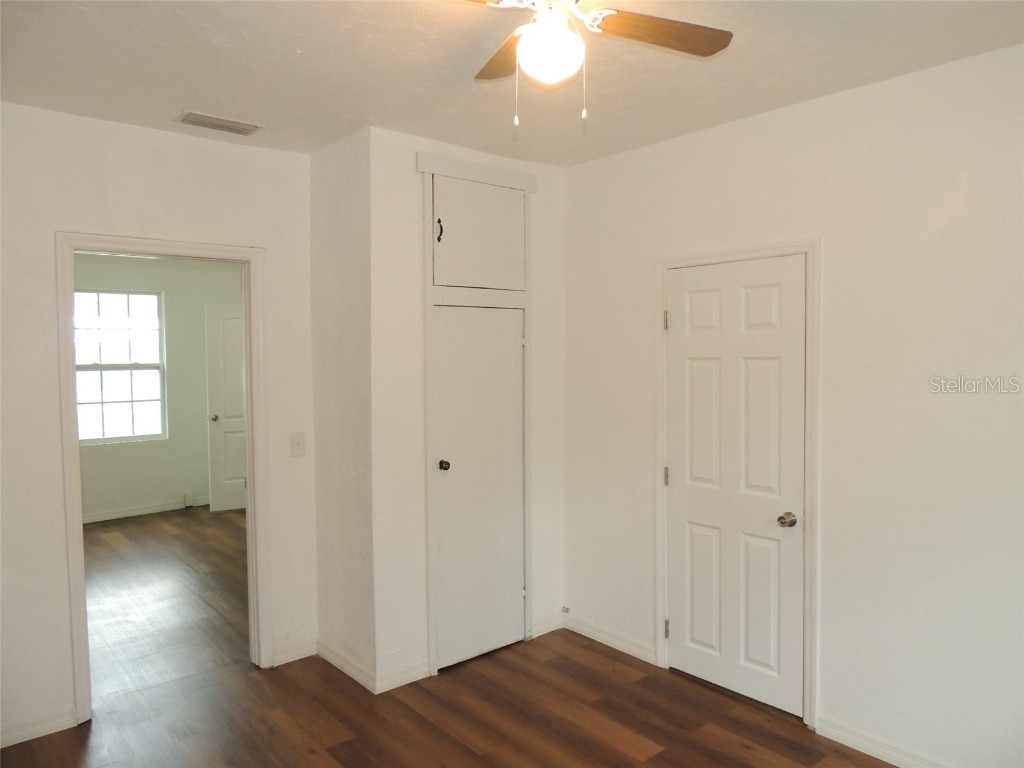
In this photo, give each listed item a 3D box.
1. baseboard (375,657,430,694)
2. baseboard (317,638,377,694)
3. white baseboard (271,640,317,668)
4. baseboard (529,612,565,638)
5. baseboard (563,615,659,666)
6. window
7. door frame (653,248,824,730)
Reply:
[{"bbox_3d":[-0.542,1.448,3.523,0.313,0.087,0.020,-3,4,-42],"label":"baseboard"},{"bbox_3d":[-0.854,1.444,3.656,0.020,0.087,0.627,-3,4,-42],"label":"baseboard"},{"bbox_3d":[-1.162,1.438,3.813,0.239,0.087,0.020,-3,4,-42],"label":"white baseboard"},{"bbox_3d":[0.204,1.409,4.130,0.263,0.087,0.020,-3,4,-42],"label":"baseboard"},{"bbox_3d":[0.537,1.416,3.963,0.020,0.087,0.675,-3,4,-42],"label":"baseboard"},{"bbox_3d":[-3.917,-0.179,7.040,0.871,1.505,0.080,-3,4,-42],"label":"window"},{"bbox_3d":[1.058,0.430,3.361,0.100,2.110,0.848,-3,4,-42],"label":"door frame"}]

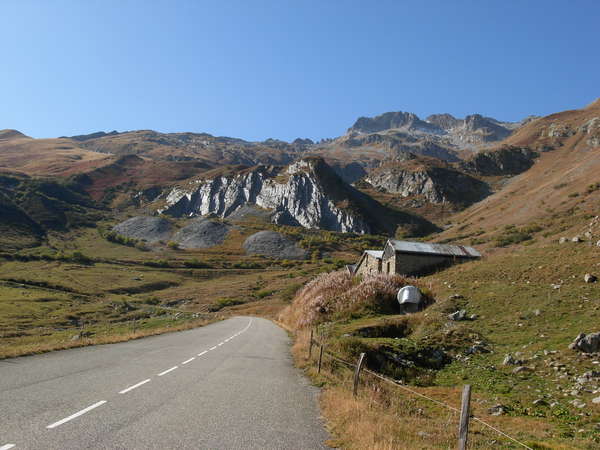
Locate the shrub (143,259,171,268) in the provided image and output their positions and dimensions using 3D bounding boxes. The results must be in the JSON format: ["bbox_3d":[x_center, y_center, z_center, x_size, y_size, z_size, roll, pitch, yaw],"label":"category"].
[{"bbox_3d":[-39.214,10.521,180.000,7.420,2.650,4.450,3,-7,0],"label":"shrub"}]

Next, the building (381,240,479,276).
[{"bbox_3d":[16.954,4.881,85.629,11.340,5.010,5.810,4,-7,-9],"label":"building"}]

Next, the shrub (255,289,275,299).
[{"bbox_3d":[-6.036,11.647,112.000,3.300,1.650,2.470,3,-7,0],"label":"shrub"}]

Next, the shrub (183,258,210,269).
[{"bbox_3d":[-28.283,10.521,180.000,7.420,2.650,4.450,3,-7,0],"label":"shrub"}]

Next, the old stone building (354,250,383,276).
[{"bbox_3d":[14.633,6.888,109.633,8.500,5.400,8.200,3,-4,-24],"label":"old stone building"}]

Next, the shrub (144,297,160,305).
[{"bbox_3d":[-23.512,12.035,105.000,2.470,1.240,1.860,3,-7,0],"label":"shrub"}]

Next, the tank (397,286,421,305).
[{"bbox_3d":[7.165,4.722,43.500,1.450,1.300,1.800,2,-7,9],"label":"tank"}]

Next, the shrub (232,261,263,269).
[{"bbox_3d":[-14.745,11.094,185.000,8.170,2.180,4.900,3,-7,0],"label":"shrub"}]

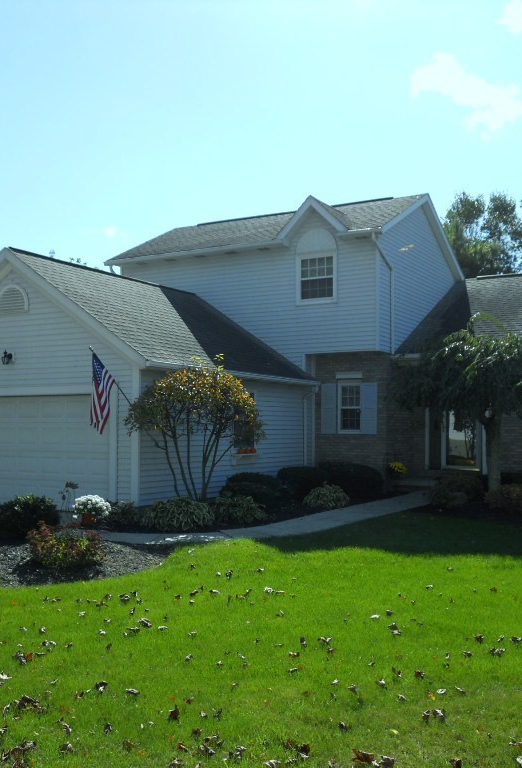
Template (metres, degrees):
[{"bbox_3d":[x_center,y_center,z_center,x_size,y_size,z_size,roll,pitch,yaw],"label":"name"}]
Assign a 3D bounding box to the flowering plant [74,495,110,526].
[{"bbox_3d":[-2.767,2.077,13.600,0.610,0.510,0.580,1,-3,-11],"label":"flowering plant"}]

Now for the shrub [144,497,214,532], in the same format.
[{"bbox_3d":[-1.246,1.941,12.533,1.044,0.475,0.940,0,-3,-6],"label":"shrub"}]

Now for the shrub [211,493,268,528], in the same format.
[{"bbox_3d":[-0.344,2.077,13.915,0.974,0.439,0.950,0,-3,0],"label":"shrub"}]

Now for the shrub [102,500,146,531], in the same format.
[{"bbox_3d":[-2.093,1.983,12.668,0.679,0.401,0.611,1,-3,-9],"label":"shrub"}]

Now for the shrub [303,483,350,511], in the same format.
[{"bbox_3d":[1.203,2.041,15.214,0.832,0.461,0.749,0,-3,5],"label":"shrub"}]

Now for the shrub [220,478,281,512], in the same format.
[{"bbox_3d":[-0.202,2.042,15.919,1.191,0.604,1.150,0,-3,0],"label":"shrub"}]

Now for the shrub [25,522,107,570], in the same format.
[{"bbox_3d":[-2.193,1.795,9.354,0.870,0.460,0.783,1,-3,-13],"label":"shrub"}]

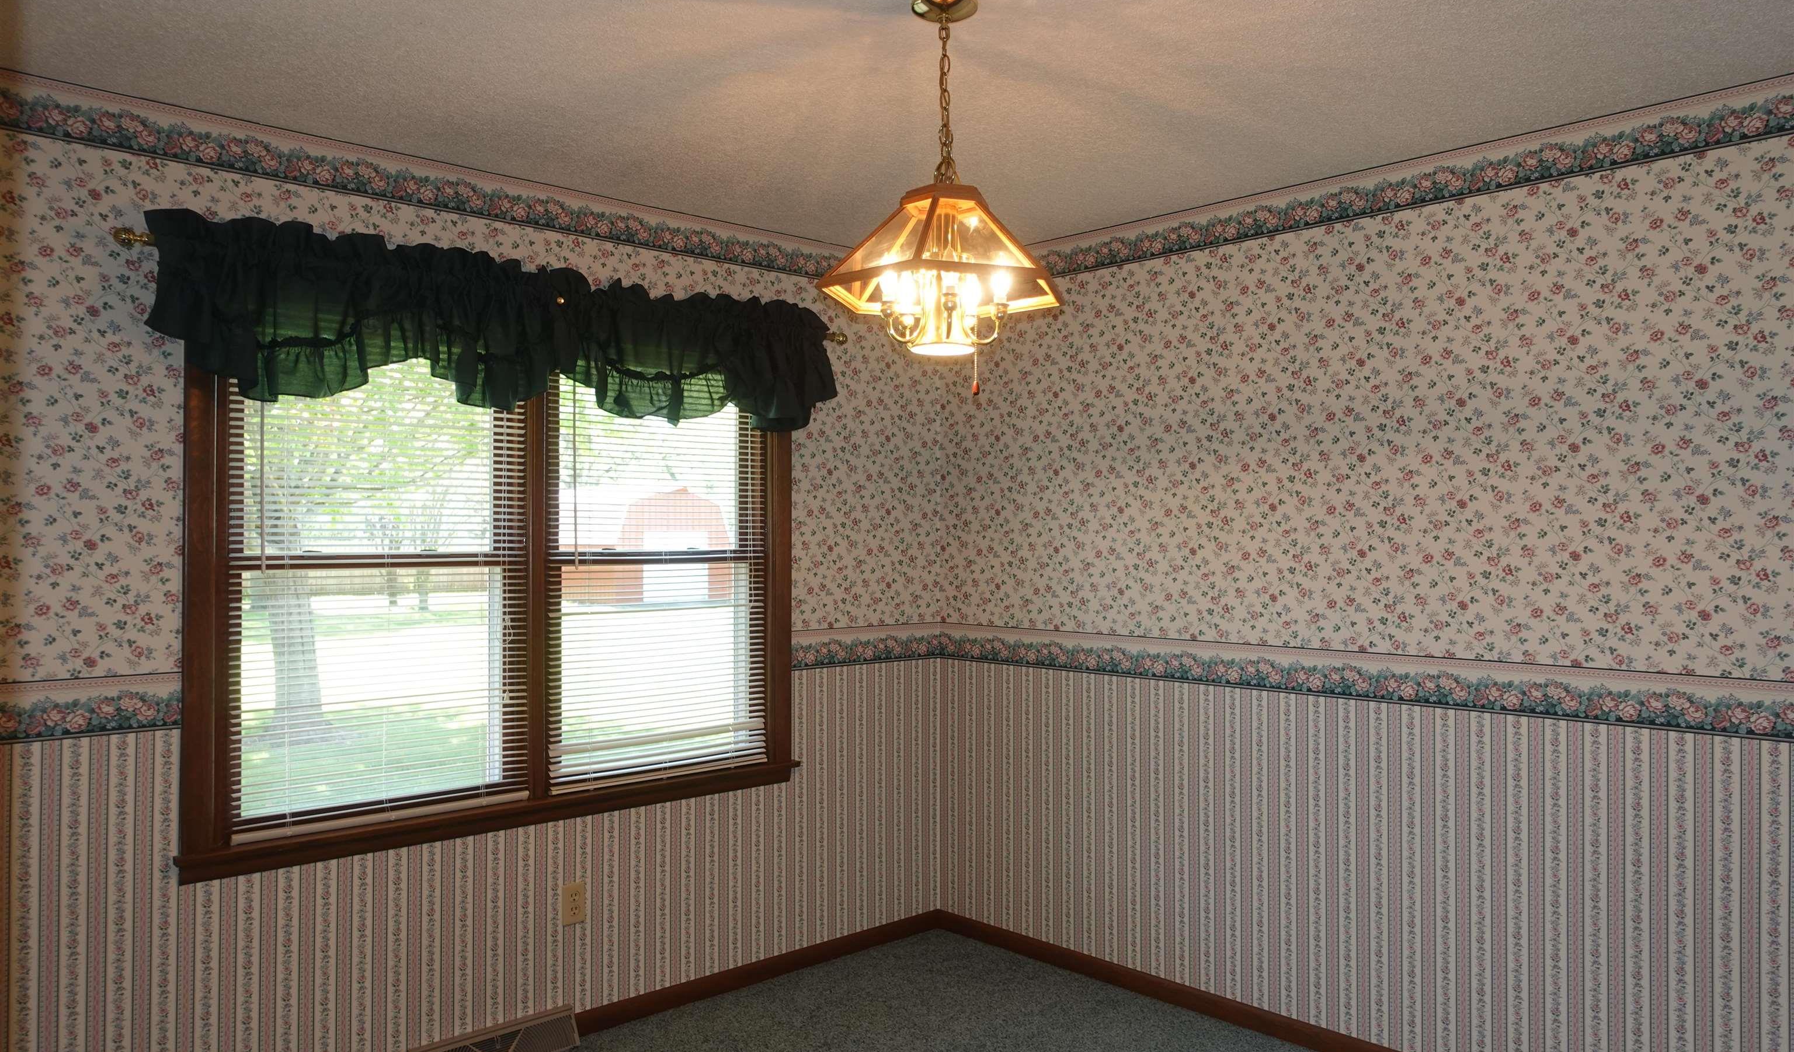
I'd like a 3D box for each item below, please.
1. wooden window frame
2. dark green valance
[{"bbox_3d":[-1.009,0.097,3.380,1.812,1.488,0.095,1,-1,-43],"label":"wooden window frame"},{"bbox_3d":[-0.937,-0.498,3.338,2.008,0.420,0.110,1,-1,-43],"label":"dark green valance"}]

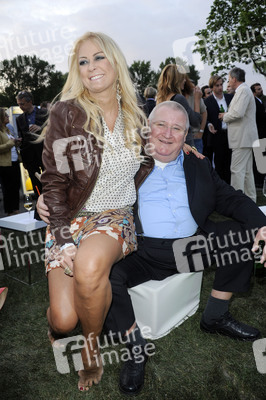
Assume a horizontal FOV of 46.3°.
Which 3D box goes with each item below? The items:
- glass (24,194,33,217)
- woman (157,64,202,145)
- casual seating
[{"bbox_3d":[-0.805,0.050,2.400,0.069,0.188,0.069,-1,15,0],"label":"glass"},{"bbox_3d":[0.469,-0.408,3.027,0.460,1.732,0.470,-8,10,-28],"label":"woman"},{"bbox_3d":[0.098,0.532,1.894,0.420,0.295,0.420,6,13,43],"label":"casual seating"}]

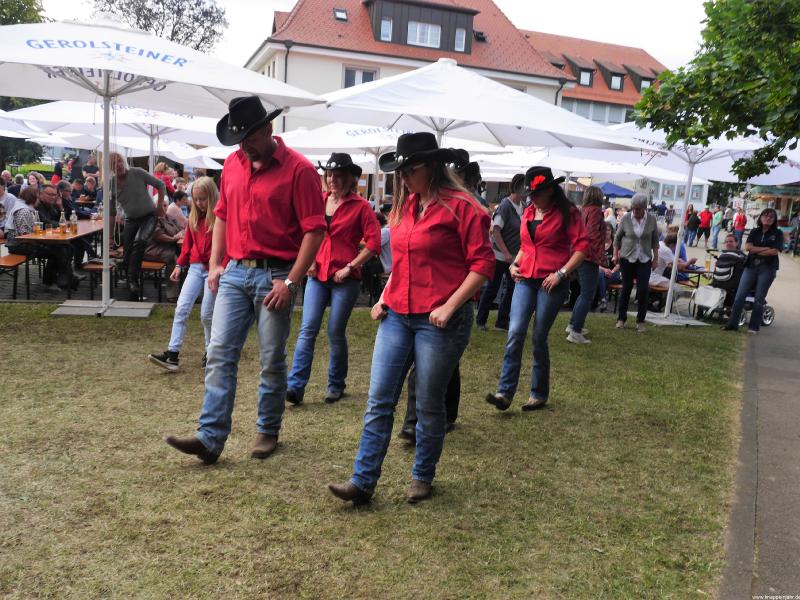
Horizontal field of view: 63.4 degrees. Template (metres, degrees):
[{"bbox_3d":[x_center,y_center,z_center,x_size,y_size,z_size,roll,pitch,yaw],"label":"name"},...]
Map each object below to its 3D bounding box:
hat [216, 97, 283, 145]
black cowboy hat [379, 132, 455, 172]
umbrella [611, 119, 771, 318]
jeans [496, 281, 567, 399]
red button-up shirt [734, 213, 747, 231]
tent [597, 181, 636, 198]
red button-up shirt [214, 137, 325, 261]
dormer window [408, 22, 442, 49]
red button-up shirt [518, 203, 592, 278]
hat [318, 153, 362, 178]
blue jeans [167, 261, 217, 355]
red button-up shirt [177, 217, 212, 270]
[{"bbox_3d":[-0.751,-0.889,3.189,0.290,0.160,0.350,12,38,37],"label":"hat"},{"bbox_3d":[0.070,-0.672,2.908,0.350,0.150,0.290,-19,22,-33],"label":"black cowboy hat"},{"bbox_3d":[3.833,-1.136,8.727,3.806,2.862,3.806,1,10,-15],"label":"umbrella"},{"bbox_3d":[0.960,0.284,4.654,0.416,0.893,0.396,-5,13,-43],"label":"jeans"},{"bbox_3d":[13.965,-3.194,26.500,0.460,0.680,0.300,12,12,34],"label":"red button-up shirt"},{"bbox_3d":[13.870,-6.372,43.750,3.000,3.000,3.000,3,9,-3],"label":"tent"},{"bbox_3d":[-0.662,-0.515,3.280,0.580,0.620,0.360,11,12,32],"label":"red button-up shirt"},{"bbox_3d":[1.076,-11.642,28.428,1.543,1.066,0.152,1,10,-17],"label":"dormer window"},{"bbox_3d":[1.084,-0.416,4.601,0.460,0.560,0.300,13,13,39],"label":"red button-up shirt"},{"bbox_3d":[-0.385,-0.874,4.222,0.284,0.142,0.345,10,23,29],"label":"hat"},{"bbox_3d":[-1.575,0.058,4.982,0.310,0.680,0.360,12,12,37],"label":"blue jeans"},{"bbox_3d":[-1.509,-0.462,4.944,0.370,0.470,0.240,12,12,35],"label":"red button-up shirt"}]

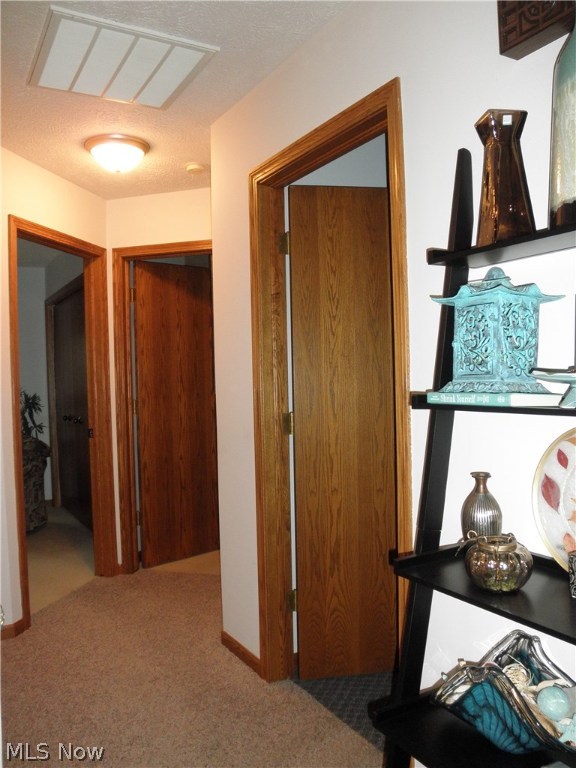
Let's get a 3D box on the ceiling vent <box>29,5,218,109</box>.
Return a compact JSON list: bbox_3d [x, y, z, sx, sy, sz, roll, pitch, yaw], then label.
[{"bbox_3d":[-0.635,-1.177,2.325,0.565,0.027,0.580,-2,1,-30],"label":"ceiling vent"}]

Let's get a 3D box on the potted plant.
[{"bbox_3d":[-2.321,0.647,5.510,0.420,1.220,0.420,-1,1,15],"label":"potted plant"}]

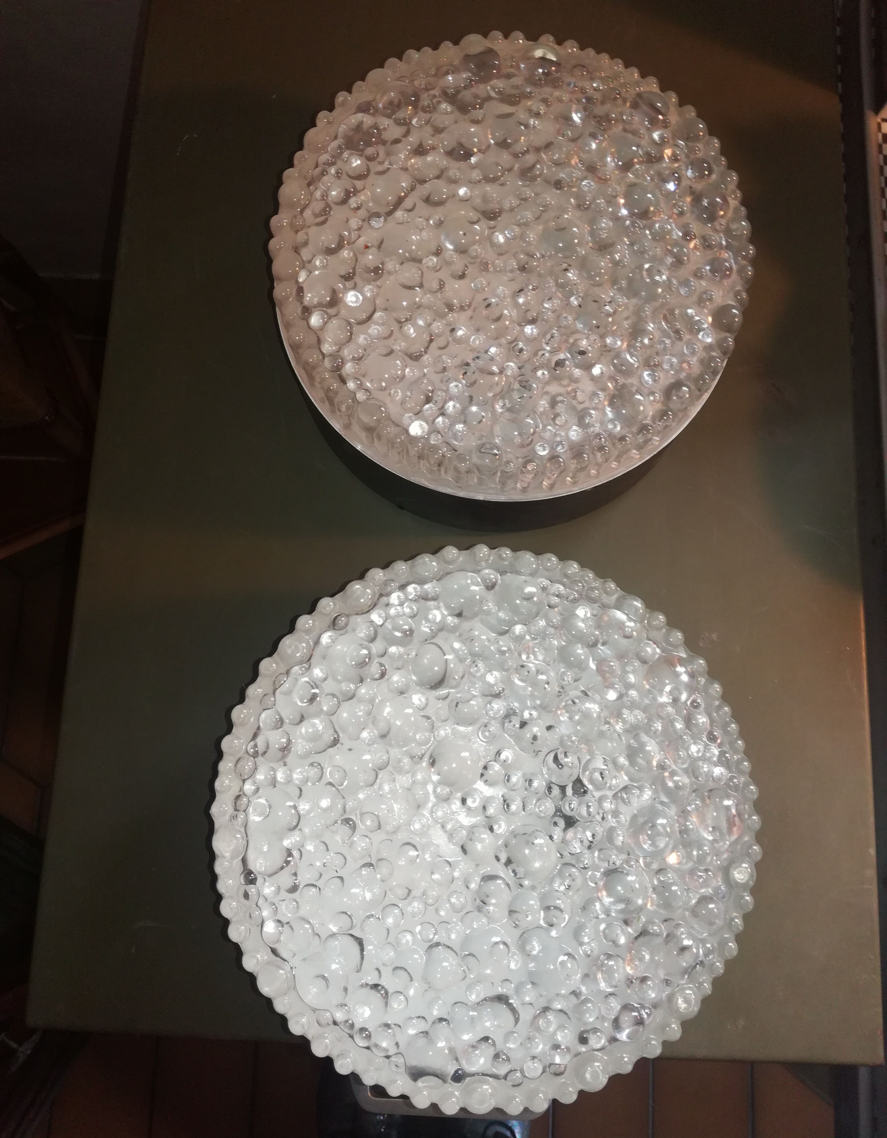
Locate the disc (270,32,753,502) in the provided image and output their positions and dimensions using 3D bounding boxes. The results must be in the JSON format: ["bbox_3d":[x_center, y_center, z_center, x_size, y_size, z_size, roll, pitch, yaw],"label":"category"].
[{"bbox_3d":[0.043,-0.204,0.600,0.314,0.060,0.314,0,79,0],"label":"disc"}]

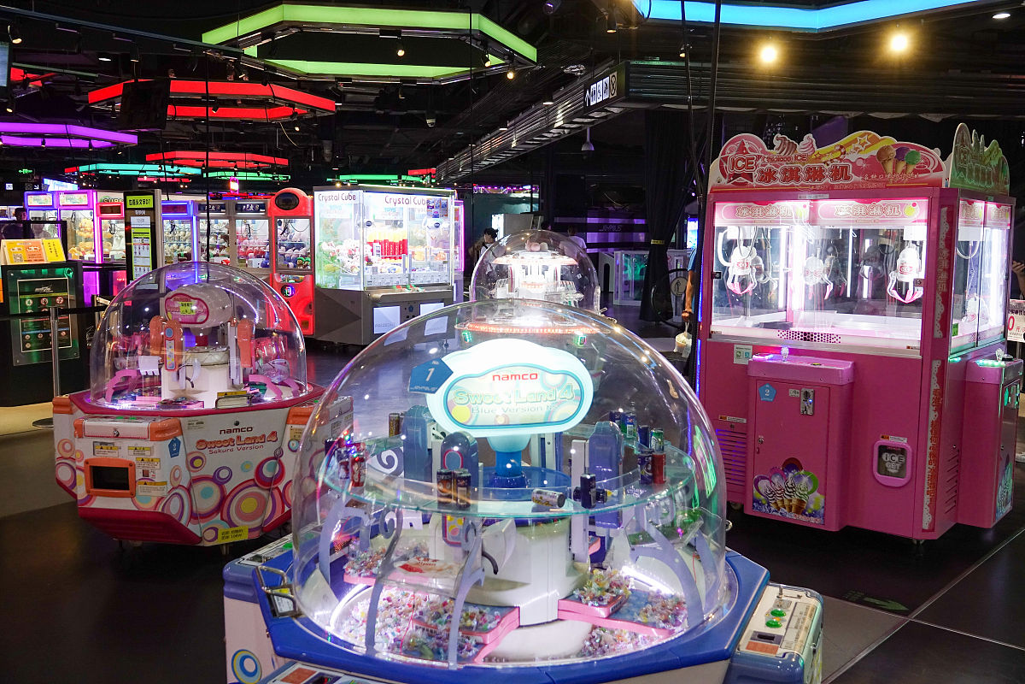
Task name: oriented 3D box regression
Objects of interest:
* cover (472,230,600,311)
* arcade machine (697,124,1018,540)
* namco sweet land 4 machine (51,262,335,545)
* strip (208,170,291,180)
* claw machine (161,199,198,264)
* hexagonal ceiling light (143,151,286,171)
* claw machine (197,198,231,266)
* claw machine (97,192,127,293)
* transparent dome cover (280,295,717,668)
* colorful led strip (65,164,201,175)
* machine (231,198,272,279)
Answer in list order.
[{"bbox_3d":[0.174,-0.497,6.800,0.990,0.740,0.990,0,7,0],"label":"cover"},{"bbox_3d":[1.968,-0.091,5.003,1.520,2.075,1.520,6,9,40],"label":"arcade machine"},{"bbox_3d":[-1.682,0.264,4.803,1.588,1.385,1.588,2,7,11],"label":"namco sweet land 4 machine"},{"bbox_3d":[-8.775,-5.273,28.116,3.135,0.170,2.722,-1,7,-12],"label":"strip"},{"bbox_3d":[-5.205,-1.308,14.746,0.800,2.041,0.850,4,8,29],"label":"claw machine"},{"bbox_3d":[-7.302,-4.518,22.044,3.300,0.170,2.858,-1,7,-12],"label":"hexagonal ceiling light"},{"bbox_3d":[-4.499,-1.258,14.357,0.800,2.043,0.850,4,8,29],"label":"claw machine"},{"bbox_3d":[-6.638,-1.417,15.522,0.800,2.055,0.850,4,8,29],"label":"claw machine"},{"bbox_3d":[-0.002,0.232,2.259,1.095,0.684,1.095,0,7,0],"label":"transparent dome cover"},{"bbox_3d":[-10.910,-5.013,25.925,3.300,0.170,2.858,-1,7,-12],"label":"colorful led strip"},{"bbox_3d":[-3.791,-1.201,13.969,0.800,2.032,0.850,4,8,29],"label":"machine"}]

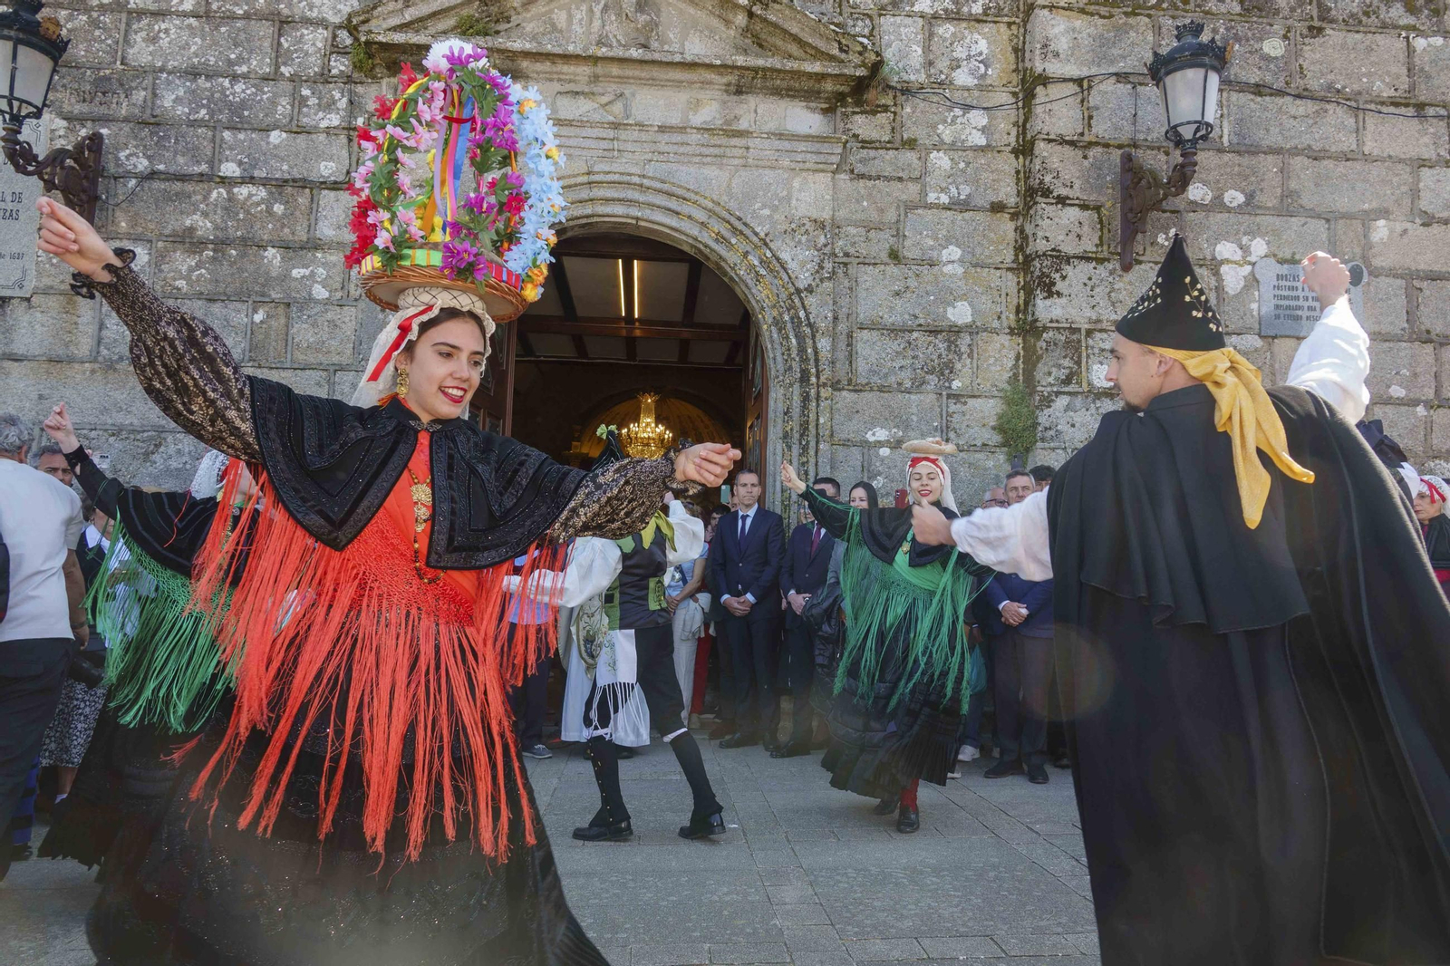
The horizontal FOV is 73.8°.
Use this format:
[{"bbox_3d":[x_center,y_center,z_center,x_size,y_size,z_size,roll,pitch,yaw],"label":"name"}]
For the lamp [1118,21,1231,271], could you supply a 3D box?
[{"bbox_3d":[2.765,-2.127,6.062,0.500,1.309,1.026,1,-5,-5],"label":"lamp"}]

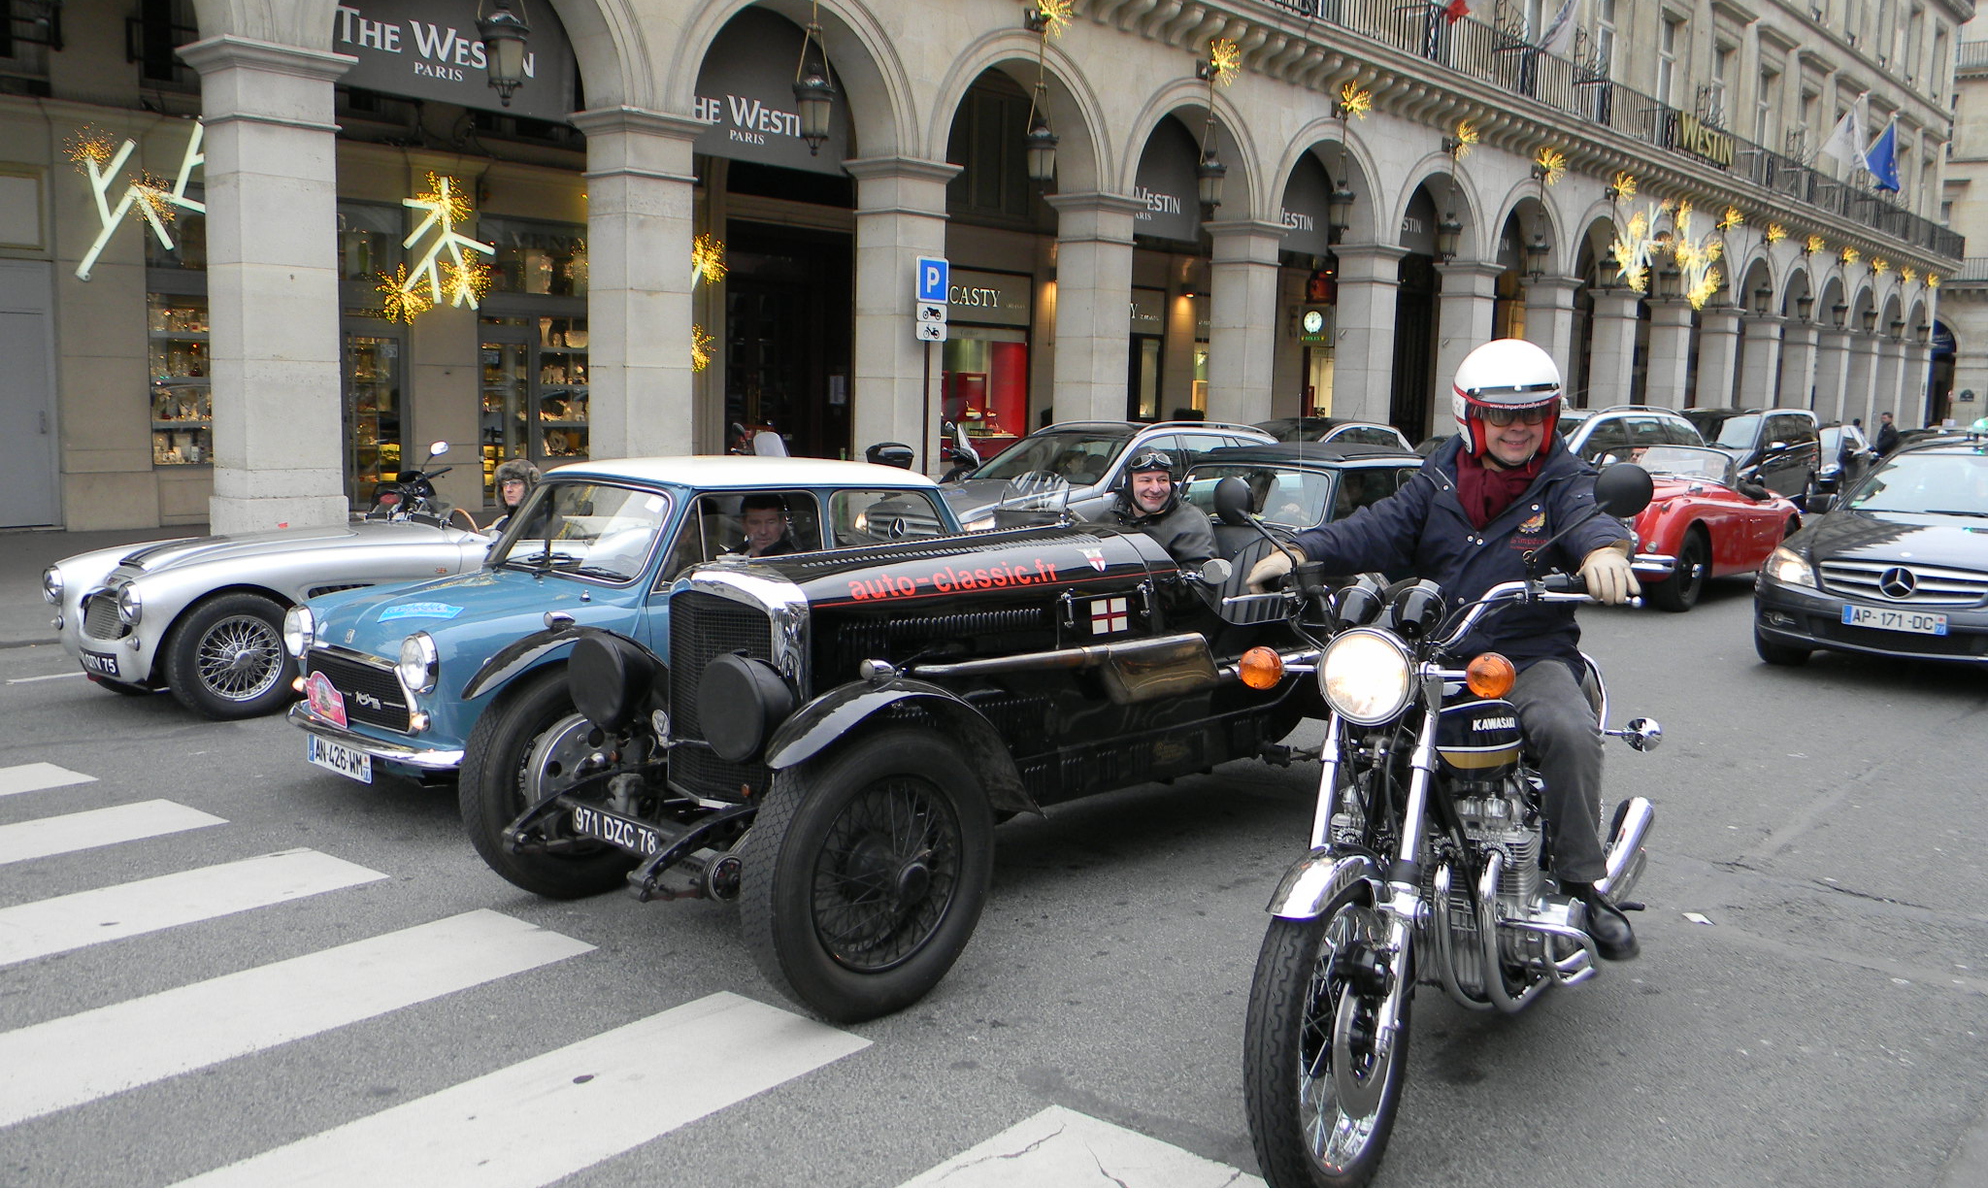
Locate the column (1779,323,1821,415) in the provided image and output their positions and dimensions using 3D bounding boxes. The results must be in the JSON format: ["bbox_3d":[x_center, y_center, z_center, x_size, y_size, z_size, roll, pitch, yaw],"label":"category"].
[{"bbox_3d":[22.490,-5.472,45.075,0.867,4.125,1.039,8,9,41],"label":"column"}]

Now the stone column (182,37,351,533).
[{"bbox_3d":[-5.371,-2.067,11.974,0.821,3.780,0.921,8,9,41],"label":"stone column"}]

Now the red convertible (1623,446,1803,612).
[{"bbox_3d":[6.178,-0.698,14.597,1.640,1.360,4.450,8,10,44],"label":"red convertible"}]

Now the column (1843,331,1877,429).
[{"bbox_3d":[25.186,-5.615,46.746,0.821,3.780,0.921,8,9,41],"label":"column"}]

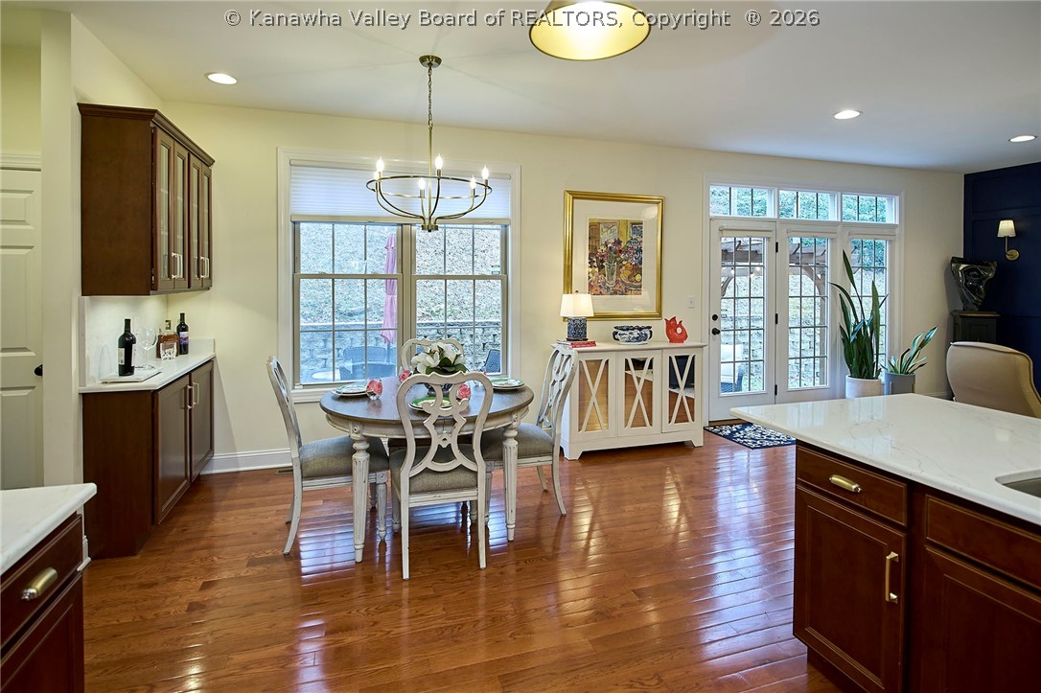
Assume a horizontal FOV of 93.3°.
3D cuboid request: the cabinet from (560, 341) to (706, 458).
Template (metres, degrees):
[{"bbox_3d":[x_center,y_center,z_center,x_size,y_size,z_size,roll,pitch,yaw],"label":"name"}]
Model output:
[{"bbox_3d":[0.927,0.432,4.333,1.327,0.879,0.464,-2,5,-18],"label":"cabinet"}]

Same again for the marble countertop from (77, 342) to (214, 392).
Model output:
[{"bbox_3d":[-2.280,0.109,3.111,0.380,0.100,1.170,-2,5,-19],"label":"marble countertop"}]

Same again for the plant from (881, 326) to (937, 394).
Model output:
[{"bbox_3d":[4.098,0.283,5.180,0.400,0.920,0.380,-1,4,-18],"label":"plant"}]

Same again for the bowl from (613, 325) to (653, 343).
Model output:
[{"bbox_3d":[1.011,-0.104,4.429,0.347,0.161,0.236,-2,5,-18],"label":"bowl"}]

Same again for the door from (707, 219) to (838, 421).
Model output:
[{"bbox_3d":[2.773,-0.312,5.324,1.700,2.050,0.090,-1,5,-17],"label":"door"}]

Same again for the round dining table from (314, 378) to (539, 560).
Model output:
[{"bbox_3d":[-0.556,0.676,3.050,1.230,0.765,1.230,0,5,0],"label":"round dining table"}]

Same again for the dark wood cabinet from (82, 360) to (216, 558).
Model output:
[{"bbox_3d":[-2.287,0.596,3.141,0.354,0.879,1.172,-2,5,-18],"label":"dark wood cabinet"}]

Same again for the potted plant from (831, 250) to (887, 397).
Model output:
[{"bbox_3d":[3.634,-0.134,5.285,0.530,1.750,0.480,-2,5,-18],"label":"potted plant"}]

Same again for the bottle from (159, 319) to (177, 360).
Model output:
[{"bbox_3d":[-2.521,-0.055,3.517,0.095,0.290,0.115,4,6,35],"label":"bottle"}]

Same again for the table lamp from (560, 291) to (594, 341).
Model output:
[{"bbox_3d":[0.496,-0.263,4.284,0.230,0.430,0.230,-2,5,-25],"label":"table lamp"}]

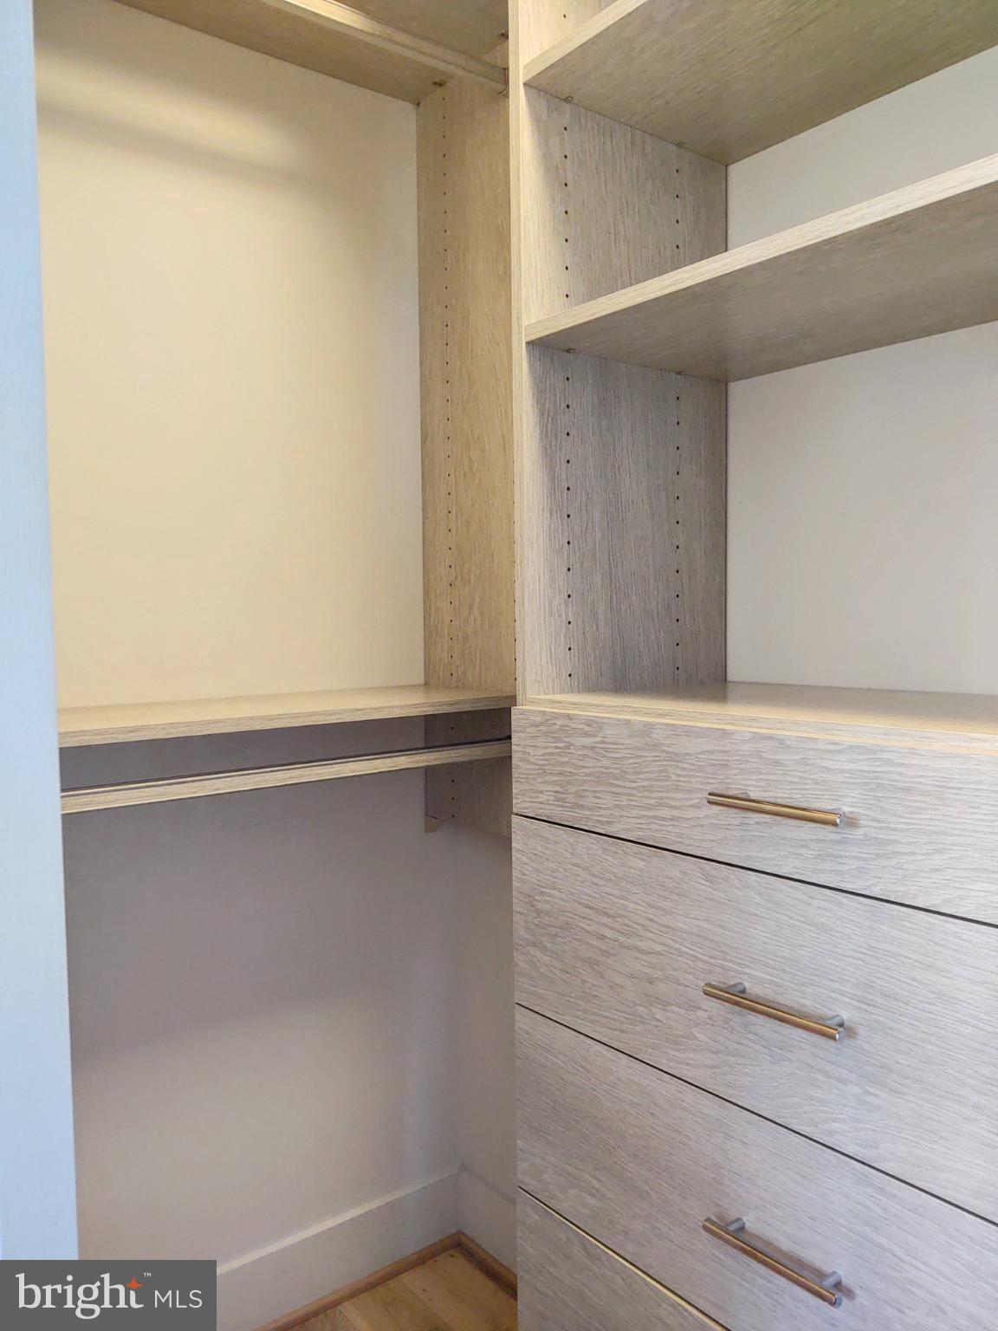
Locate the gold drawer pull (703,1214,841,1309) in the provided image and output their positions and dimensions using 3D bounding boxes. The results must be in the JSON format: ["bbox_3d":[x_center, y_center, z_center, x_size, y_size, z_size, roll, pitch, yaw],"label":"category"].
[{"bbox_3d":[0.244,0.520,0.914,0.032,0.011,0.138,-3,4,-38],"label":"gold drawer pull"}]

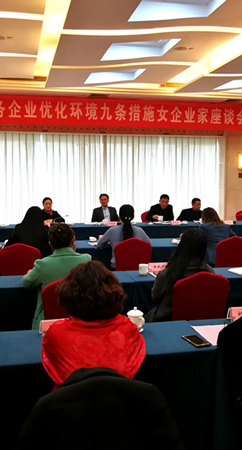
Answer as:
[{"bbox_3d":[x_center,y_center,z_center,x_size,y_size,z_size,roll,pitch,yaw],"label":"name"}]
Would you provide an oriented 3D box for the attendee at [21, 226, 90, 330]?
[{"bbox_3d":[-0.469,0.608,3.519,0.530,1.231,0.780,-1,6,-12],"label":"attendee"}]

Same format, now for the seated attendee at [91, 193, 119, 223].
[{"bbox_3d":[-0.266,0.052,9.020,0.540,1.295,0.800,-1,6,-12],"label":"seated attendee"}]

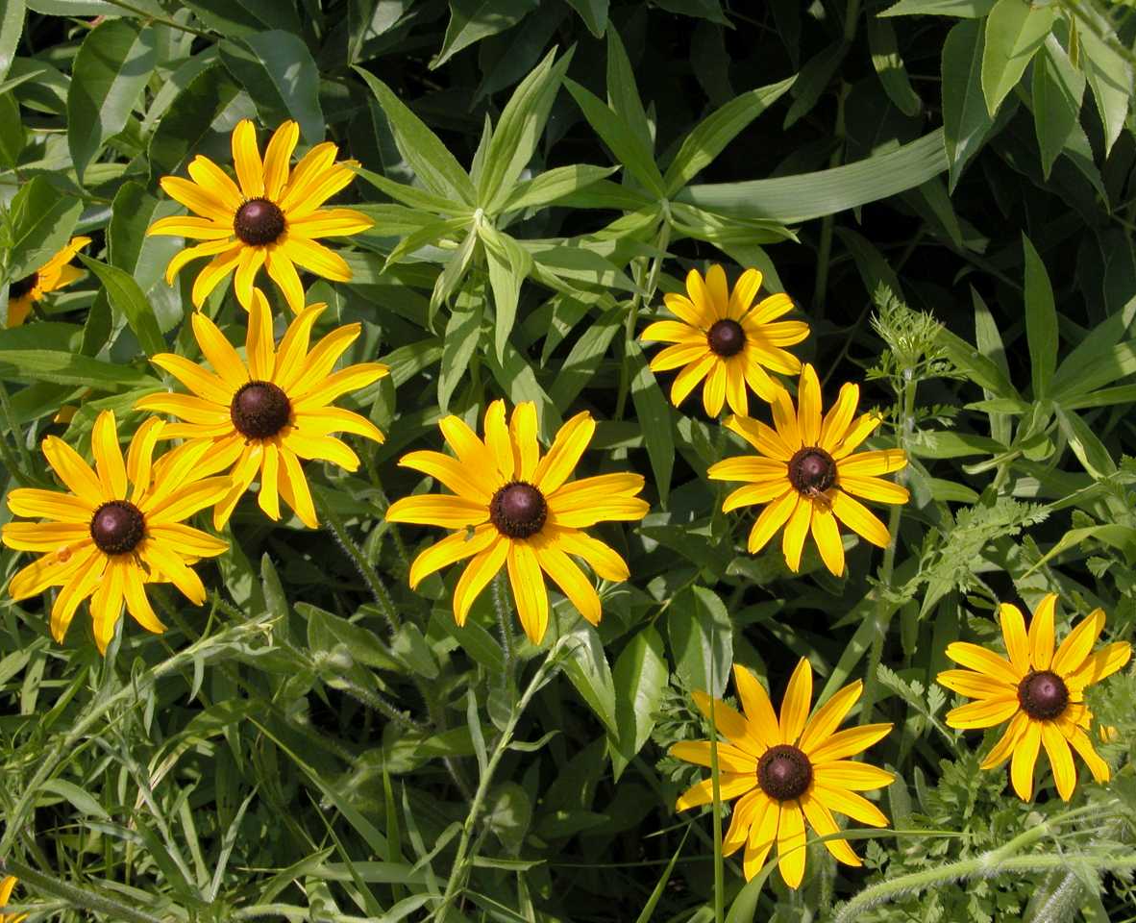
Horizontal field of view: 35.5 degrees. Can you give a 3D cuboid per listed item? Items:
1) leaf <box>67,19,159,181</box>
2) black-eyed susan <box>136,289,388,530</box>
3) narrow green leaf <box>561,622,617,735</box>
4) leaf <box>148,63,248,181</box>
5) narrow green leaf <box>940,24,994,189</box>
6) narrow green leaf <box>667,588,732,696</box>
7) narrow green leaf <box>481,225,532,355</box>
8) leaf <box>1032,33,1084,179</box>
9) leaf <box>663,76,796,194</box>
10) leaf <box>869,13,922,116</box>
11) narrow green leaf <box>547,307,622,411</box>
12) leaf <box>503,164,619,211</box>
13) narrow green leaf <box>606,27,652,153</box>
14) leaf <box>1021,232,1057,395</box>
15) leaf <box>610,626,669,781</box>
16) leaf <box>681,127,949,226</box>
[{"bbox_3d":[-0.188,-0.150,0.738,0.032,0.016,0.081,13,72,10],"label":"leaf"},{"bbox_3d":[-0.098,-0.017,0.570,0.081,0.077,0.026,0,-4,-9],"label":"black-eyed susan"},{"bbox_3d":[0.008,0.072,0.588,0.015,0.041,0.014,-19,7,-2],"label":"narrow green leaf"},{"bbox_3d":[-0.139,-0.126,0.665,0.022,0.054,0.012,30,-11,-15],"label":"leaf"},{"bbox_3d":[0.165,-0.148,0.730,0.025,0.014,0.083,9,76,15],"label":"narrow green leaf"},{"bbox_3d":[0.047,0.066,0.618,0.022,0.050,0.012,-9,17,3],"label":"narrow green leaf"},{"bbox_3d":[-0.023,-0.060,0.615,0.015,0.044,0.014,-6,0,-2],"label":"narrow green leaf"},{"bbox_3d":[0.190,-0.138,0.690,0.019,0.057,0.012,3,0,15],"label":"leaf"},{"bbox_3d":[0.061,-0.122,0.662,0.015,0.011,0.080,48,64,-4],"label":"leaf"},{"bbox_3d":[0.162,-0.196,0.870,0.015,0.012,0.063,-13,71,-6],"label":"leaf"},{"bbox_3d":[0.007,-0.044,0.738,0.014,0.010,0.065,30,67,14],"label":"narrow green leaf"},{"bbox_3d":[-0.004,-0.111,0.715,0.057,0.011,0.014,-22,65,-10],"label":"leaf"},{"bbox_3d":[0.029,-0.159,0.785,0.016,0.010,0.087,-13,70,-6],"label":"narrow green leaf"},{"bbox_3d":[0.201,-0.063,0.760,0.014,0.010,0.078,-2,75,-1],"label":"leaf"},{"bbox_3d":[0.026,0.088,0.652,0.020,0.013,0.060,15,75,-1],"label":"leaf"},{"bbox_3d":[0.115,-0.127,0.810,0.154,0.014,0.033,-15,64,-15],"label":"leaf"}]

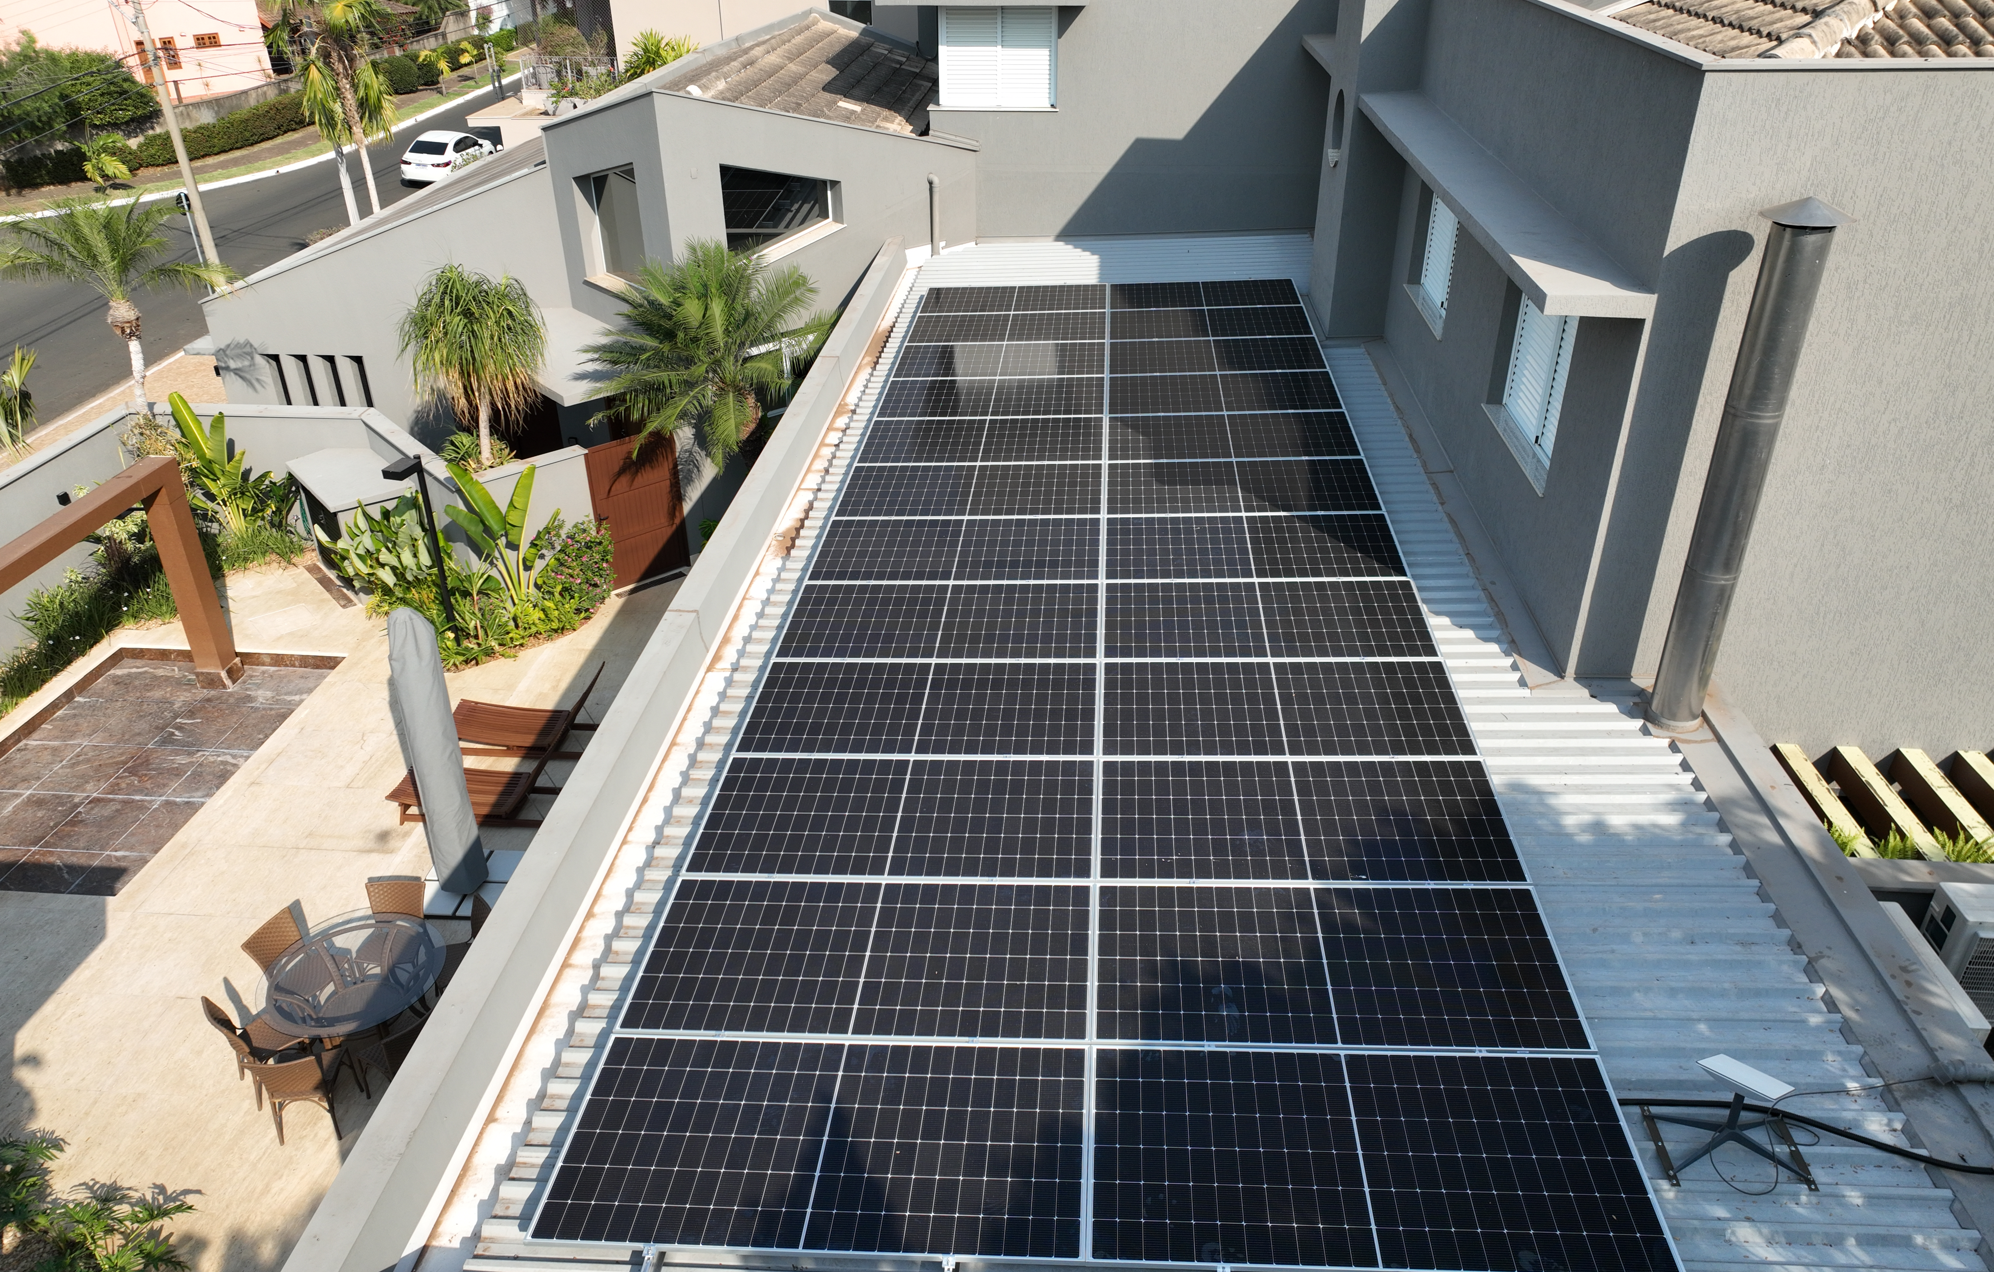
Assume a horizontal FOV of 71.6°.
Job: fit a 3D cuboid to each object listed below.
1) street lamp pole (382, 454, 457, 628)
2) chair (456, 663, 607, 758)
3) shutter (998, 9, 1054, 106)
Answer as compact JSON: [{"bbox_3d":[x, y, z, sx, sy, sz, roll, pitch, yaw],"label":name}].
[{"bbox_3d":[-6.872,-0.989,16.531,0.280,2.360,0.500,16,33,27],"label":"street lamp pole"},{"bbox_3d":[-4.945,0.824,14.643,1.950,0.950,0.720,2,29,4],"label":"chair"},{"bbox_3d":[0.405,-8.030,19.112,0.830,1.330,0.060,2,29,4],"label":"shutter"}]

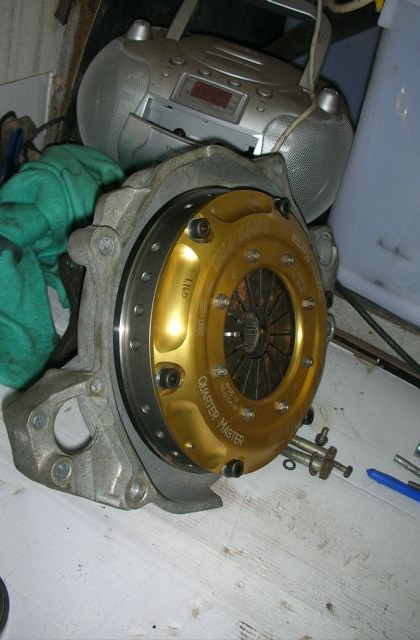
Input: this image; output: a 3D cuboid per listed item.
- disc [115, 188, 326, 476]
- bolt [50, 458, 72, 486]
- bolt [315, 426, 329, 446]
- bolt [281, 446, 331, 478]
[{"bbox_3d":[0.025,0.009,0.494,0.052,0.218,0.218,4,23,40],"label":"disc"},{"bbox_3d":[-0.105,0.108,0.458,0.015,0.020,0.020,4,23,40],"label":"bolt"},{"bbox_3d":[0.108,0.109,0.613,0.012,0.019,0.012,26,37,12],"label":"bolt"},{"bbox_3d":[0.080,0.124,0.584,0.057,0.019,0.019,21,36,7],"label":"bolt"}]

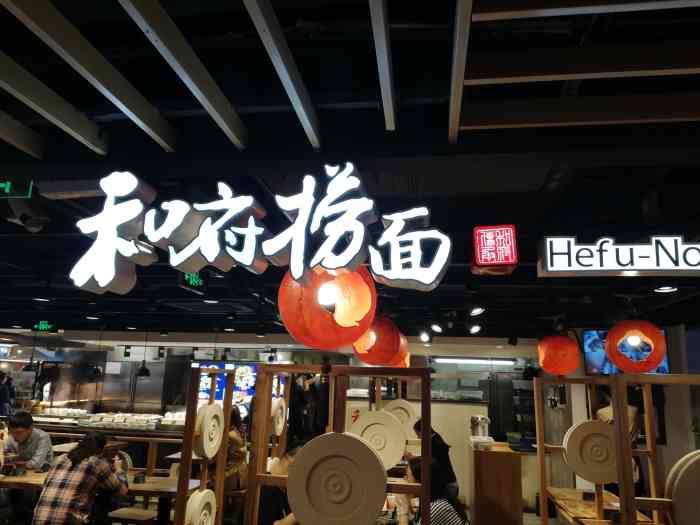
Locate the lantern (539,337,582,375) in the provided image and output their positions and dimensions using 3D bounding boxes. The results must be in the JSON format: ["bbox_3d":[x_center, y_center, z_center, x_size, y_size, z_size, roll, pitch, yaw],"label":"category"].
[{"bbox_3d":[2.598,1.166,6.520,0.495,0.495,0.495,0,-13,8],"label":"lantern"}]

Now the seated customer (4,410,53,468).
[{"bbox_3d":[-2.871,1.877,4.421,0.520,1.220,0.750,0,-13,8],"label":"seated customer"}]

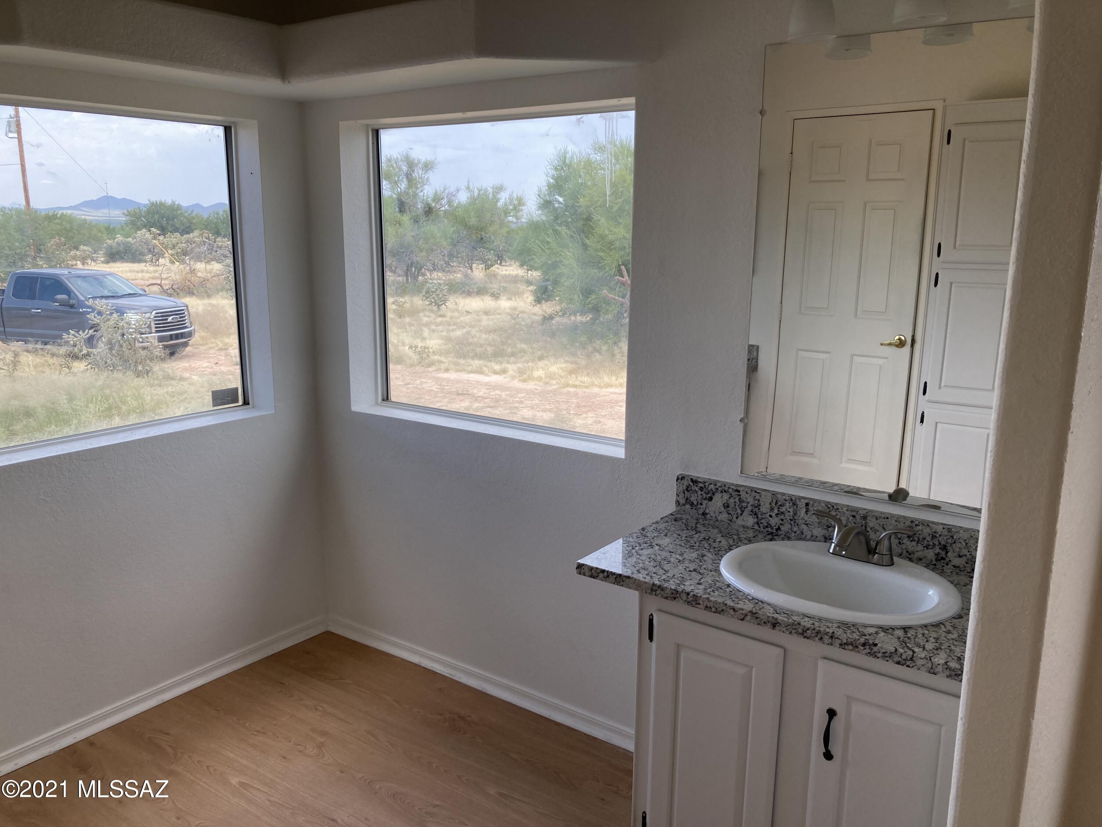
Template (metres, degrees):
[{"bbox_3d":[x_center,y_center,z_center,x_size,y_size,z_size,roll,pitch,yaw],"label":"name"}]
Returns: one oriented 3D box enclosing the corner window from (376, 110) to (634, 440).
[{"bbox_3d":[-0.153,-0.446,2.878,1.123,0.971,0.080,9,15,35],"label":"corner window"}]

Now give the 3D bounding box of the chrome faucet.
[{"bbox_3d":[0.692,0.294,2.014,0.230,0.099,0.163,9,15,35],"label":"chrome faucet"}]

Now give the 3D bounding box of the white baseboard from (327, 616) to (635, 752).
[{"bbox_3d":[-0.224,0.913,3.000,1.592,0.057,0.014,9,15,35],"label":"white baseboard"}]

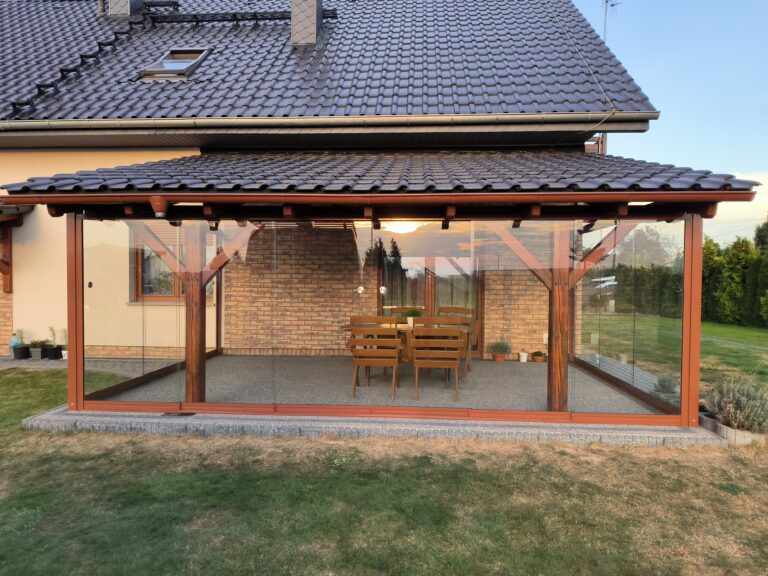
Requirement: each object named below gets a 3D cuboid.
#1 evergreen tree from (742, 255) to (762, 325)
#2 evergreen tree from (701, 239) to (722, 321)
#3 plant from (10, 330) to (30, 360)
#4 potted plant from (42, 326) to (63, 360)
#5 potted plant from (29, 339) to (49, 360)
[{"bbox_3d":[13.088,0.078,18.874,0.800,2.500,0.800,1,1,4],"label":"evergreen tree"},{"bbox_3d":[12.624,-0.351,20.566,1.100,3.280,1.050,1,1,4],"label":"evergreen tree"},{"bbox_3d":[-6.877,1.055,10.094,0.320,0.540,0.310,1,1,4],"label":"plant"},{"bbox_3d":[-6.238,1.025,10.064,0.310,0.610,0.300,1,1,4],"label":"potted plant"},{"bbox_3d":[-6.500,1.139,10.046,0.330,0.380,0.280,1,1,4],"label":"potted plant"}]

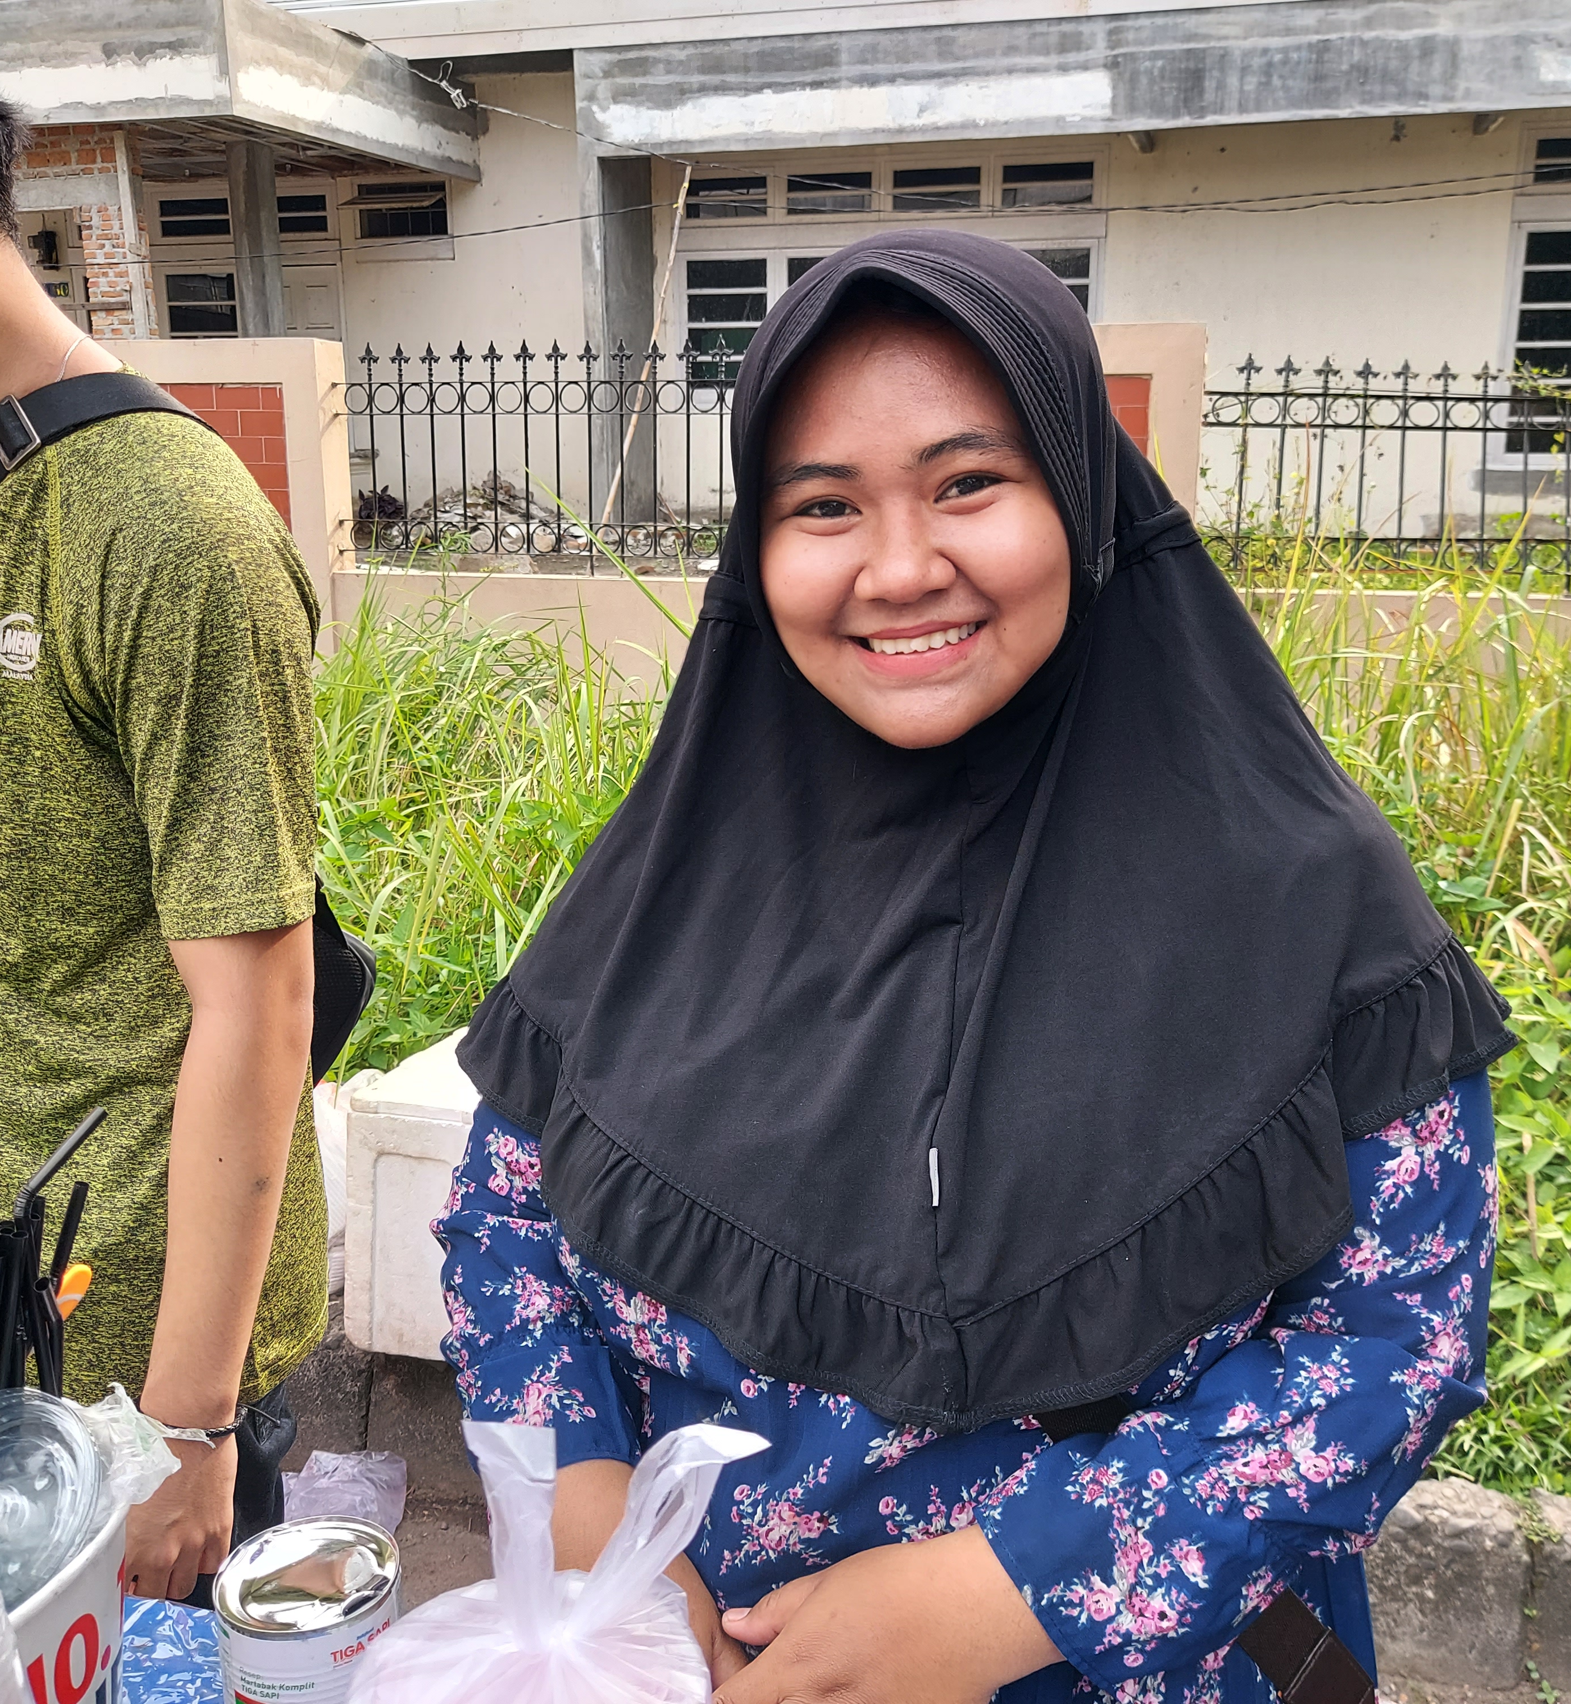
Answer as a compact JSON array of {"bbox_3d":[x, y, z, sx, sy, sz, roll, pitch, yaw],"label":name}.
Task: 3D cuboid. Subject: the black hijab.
[{"bbox_3d":[0.088,-0.030,0.820,0.500,0.550,0.330,2,11,9],"label":"black hijab"}]

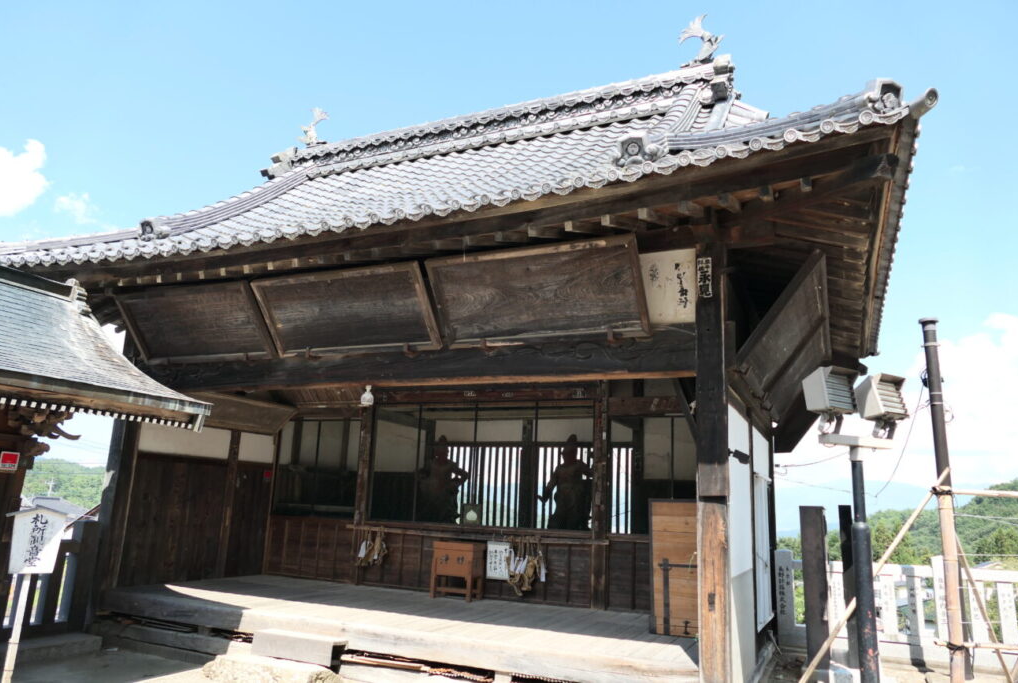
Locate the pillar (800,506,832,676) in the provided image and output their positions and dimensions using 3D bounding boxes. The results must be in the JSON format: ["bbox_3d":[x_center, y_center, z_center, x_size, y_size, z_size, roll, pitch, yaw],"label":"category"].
[{"bbox_3d":[3.363,2.711,7.801,0.232,1.745,0.220,-3,-14,24],"label":"pillar"}]

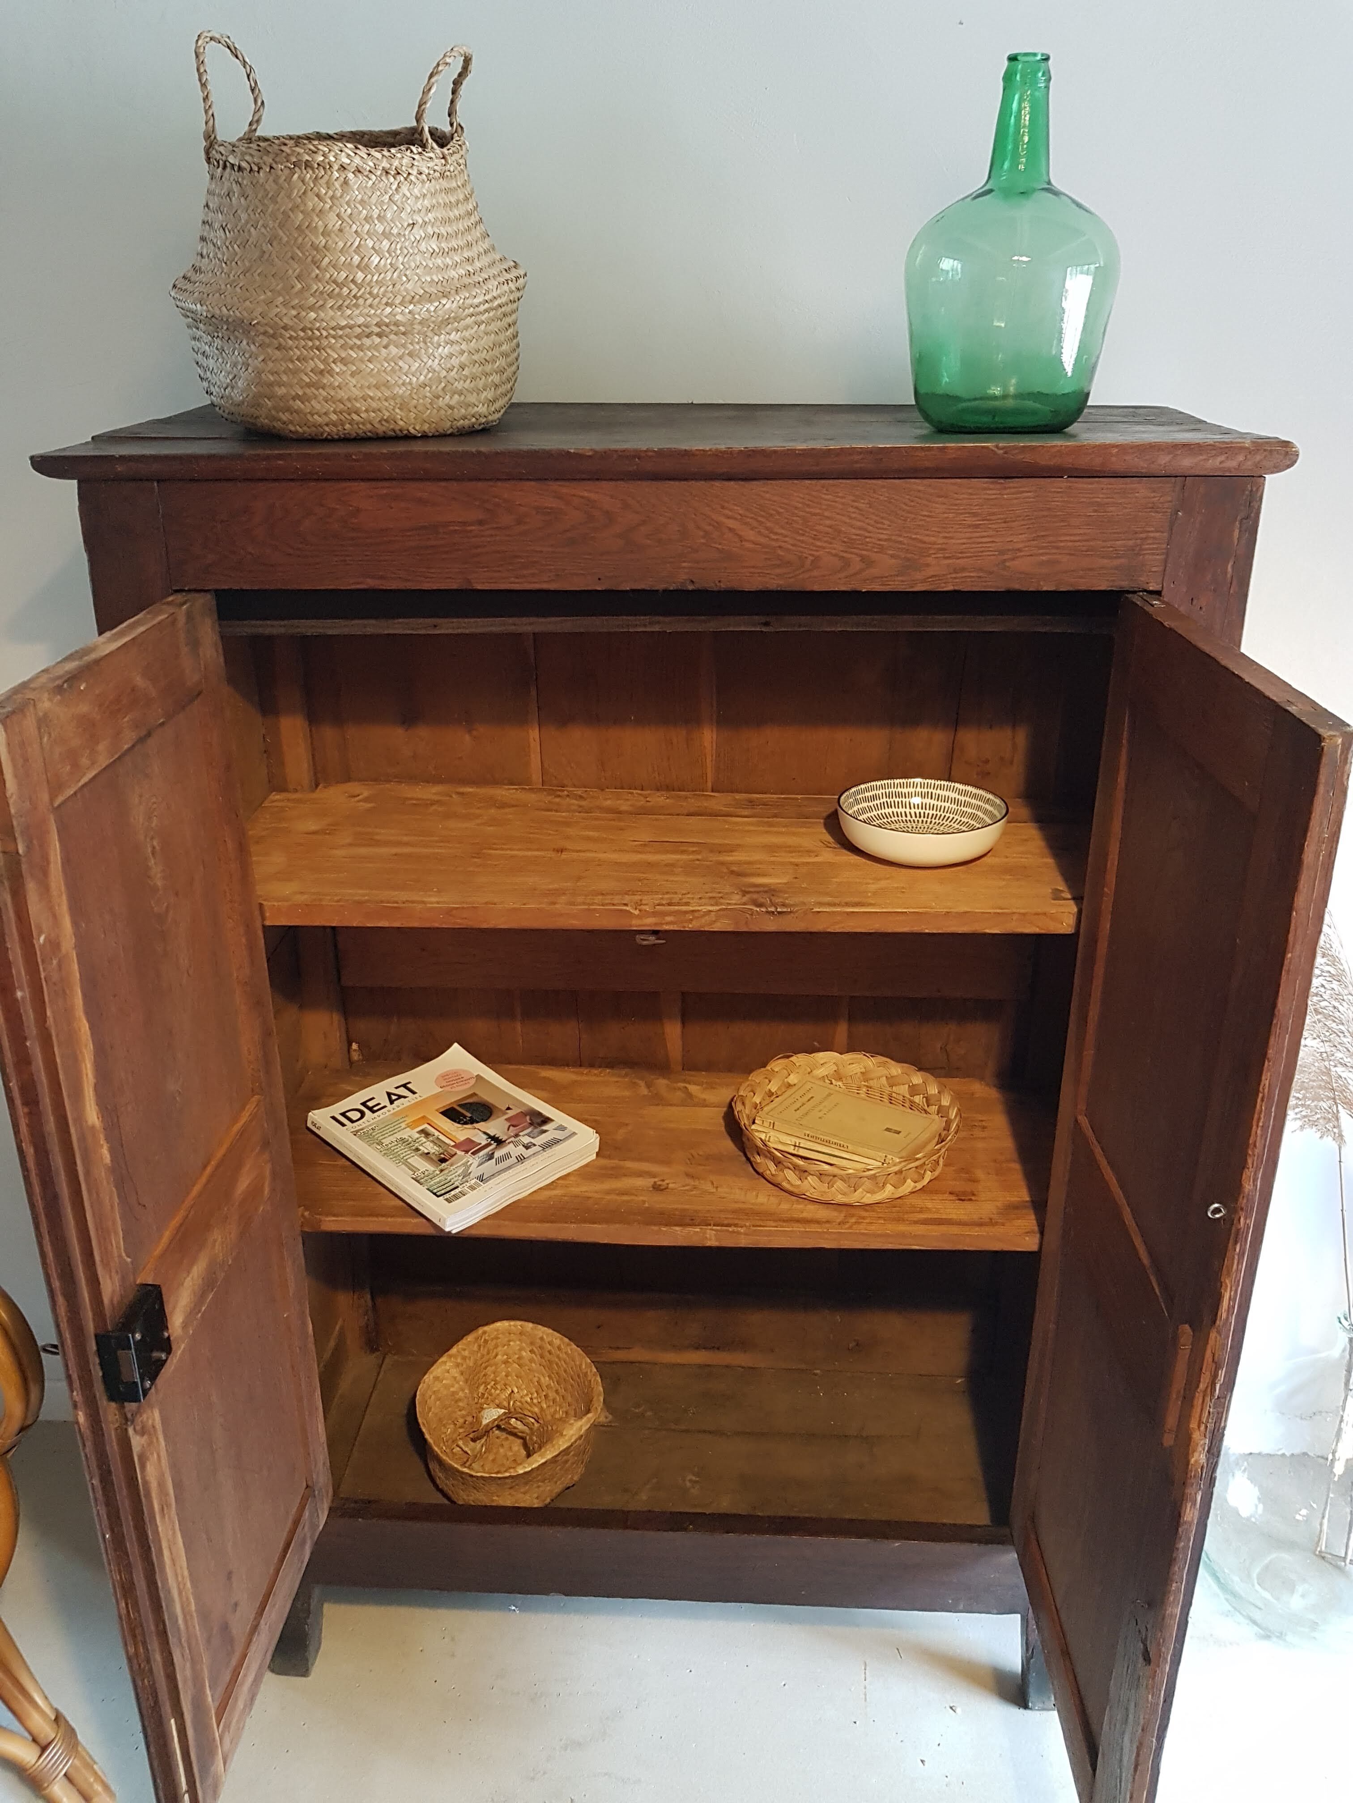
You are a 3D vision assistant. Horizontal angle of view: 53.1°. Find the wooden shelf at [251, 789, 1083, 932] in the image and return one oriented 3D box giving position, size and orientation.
[{"bbox_3d":[-0.007,-0.050,1.451,0.890,0.024,0.342,1,23,3],"label":"wooden shelf"}]

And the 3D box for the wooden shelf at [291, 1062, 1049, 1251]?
[{"bbox_3d":[-0.004,0.290,1.600,0.890,0.021,0.333,1,23,3],"label":"wooden shelf"}]

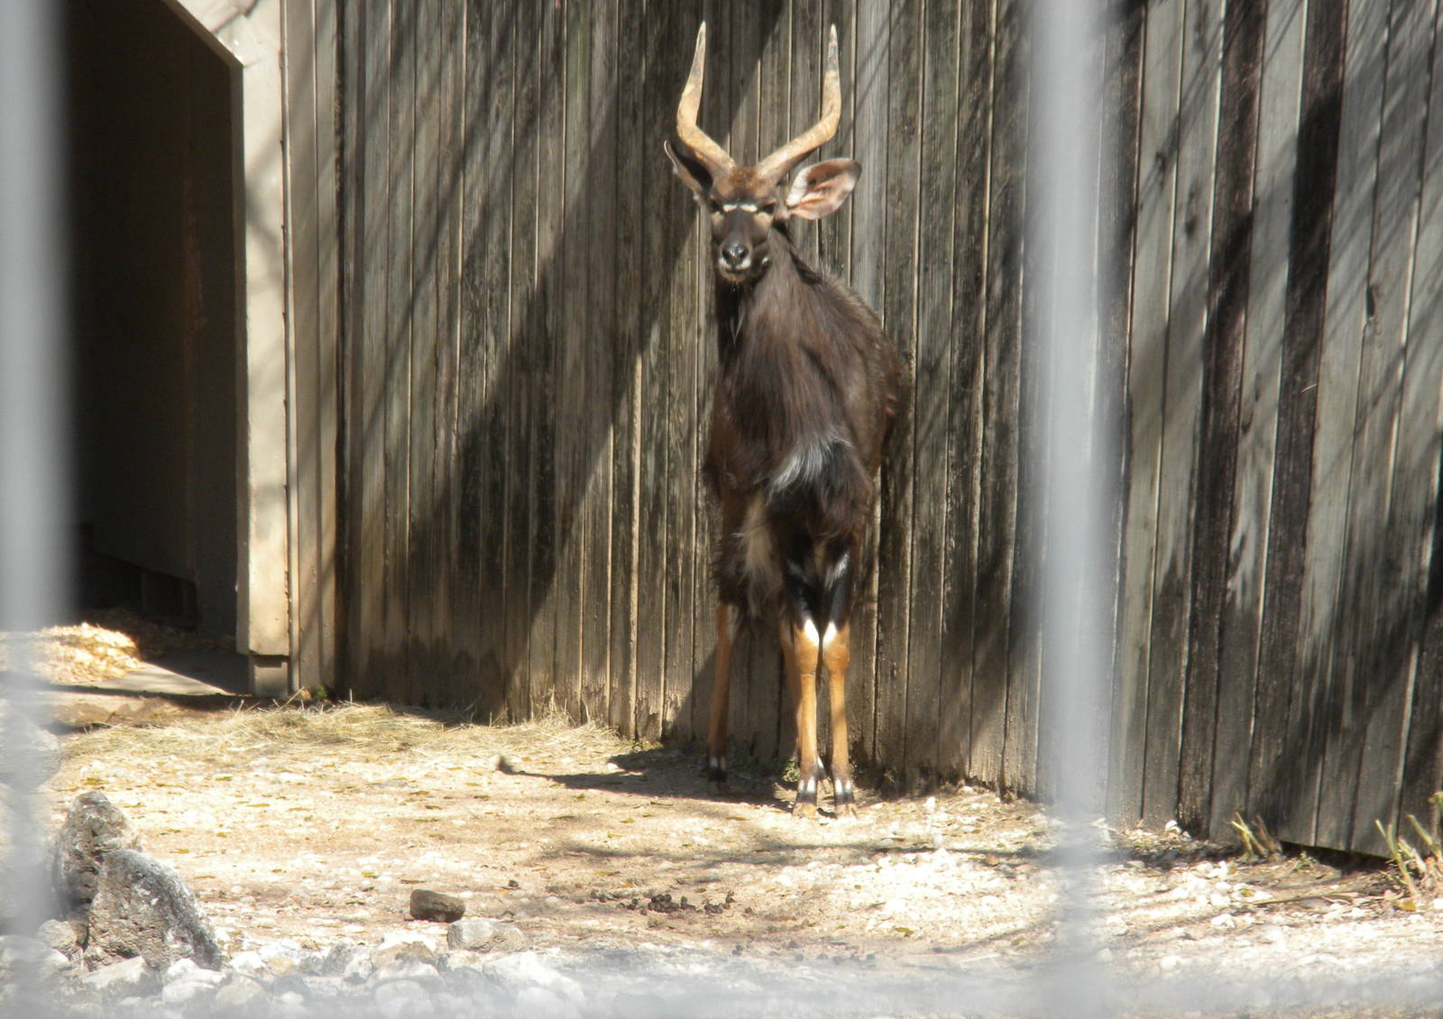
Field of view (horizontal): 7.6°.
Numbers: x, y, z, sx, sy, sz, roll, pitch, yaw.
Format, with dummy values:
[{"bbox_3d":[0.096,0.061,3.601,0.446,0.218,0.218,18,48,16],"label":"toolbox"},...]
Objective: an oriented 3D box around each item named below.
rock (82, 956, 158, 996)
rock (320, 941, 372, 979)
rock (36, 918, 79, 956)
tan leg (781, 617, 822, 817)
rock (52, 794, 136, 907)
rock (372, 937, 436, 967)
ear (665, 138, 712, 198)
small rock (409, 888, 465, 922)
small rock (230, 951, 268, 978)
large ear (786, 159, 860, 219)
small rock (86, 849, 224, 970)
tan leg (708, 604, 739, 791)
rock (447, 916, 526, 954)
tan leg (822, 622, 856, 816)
[{"bbox_3d":[-0.965,0.748,17.350,0.122,0.060,0.092,0,3,0],"label":"rock"},{"bbox_3d":[-0.611,0.735,17.650,0.083,0.059,0.070,0,3,0],"label":"rock"},{"bbox_3d":[-1.148,0.742,18.750,0.074,0.068,0.068,0,3,0],"label":"rock"},{"bbox_3d":[0.167,0.417,21.850,0.065,0.400,0.095,0,3,0],"label":"tan leg"},{"bbox_3d":[-1.099,0.617,19.050,0.150,0.240,0.140,0,3,0],"label":"rock"},{"bbox_3d":[-0.518,0.726,17.750,0.104,0.053,0.085,0,3,0],"label":"rock"},{"bbox_3d":[-0.064,-0.681,21.650,0.075,0.155,0.075,-36,-3,-7],"label":"ear"},{"bbox_3d":[-0.509,0.713,19.500,0.099,0.056,0.070,0,3,0],"label":"small rock"},{"bbox_3d":[-0.811,0.783,18.600,0.064,0.045,0.055,0,3,0],"label":"small rock"},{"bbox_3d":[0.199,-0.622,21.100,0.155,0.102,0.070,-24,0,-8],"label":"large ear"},{"bbox_3d":[-0.926,0.657,17.720,0.222,0.197,0.165,0,3,0],"label":"small rock"},{"bbox_3d":[0.005,0.390,22.500,0.063,0.385,0.110,0,3,0],"label":"tan leg"},{"bbox_3d":[-0.395,0.713,18.150,0.128,0.057,0.095,0,3,0],"label":"rock"},{"bbox_3d":[0.229,0.411,21.200,0.067,0.375,0.095,0,3,-3],"label":"tan leg"}]

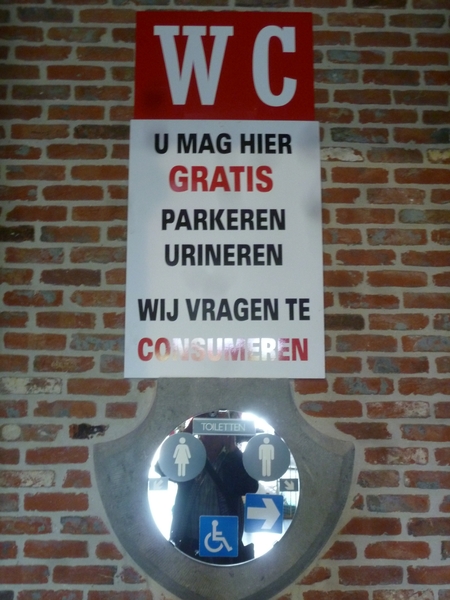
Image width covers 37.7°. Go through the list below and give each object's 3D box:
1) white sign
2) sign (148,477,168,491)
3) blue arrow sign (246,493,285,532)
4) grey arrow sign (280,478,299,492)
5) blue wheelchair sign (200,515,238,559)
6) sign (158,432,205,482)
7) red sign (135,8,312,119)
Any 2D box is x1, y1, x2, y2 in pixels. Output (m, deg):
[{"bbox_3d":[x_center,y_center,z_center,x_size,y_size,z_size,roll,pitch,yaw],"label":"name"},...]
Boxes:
[{"bbox_3d":[0.000,-0.154,1.849,0.546,0.741,0.020,0,-9,-1],"label":"white sign"},{"bbox_3d":[-0.176,0.487,1.742,0.050,0.030,0.006,0,-9,-1],"label":"sign"},{"bbox_3d":[0.103,0.561,1.734,0.098,0.098,0.010,0,-9,-1],"label":"blue arrow sign"},{"bbox_3d":[0.170,0.491,1.747,0.048,0.031,0.006,0,-9,-1],"label":"grey arrow sign"},{"bbox_3d":[-0.016,0.618,1.723,0.102,0.102,0.010,0,-9,-1],"label":"blue wheelchair sign"},{"bbox_3d":[-0.113,0.418,1.754,0.128,0.128,0.010,0,-9,-1],"label":"sign"},{"bbox_3d":[-0.001,-0.690,1.936,0.523,0.341,0.020,0,-9,-1],"label":"red sign"}]

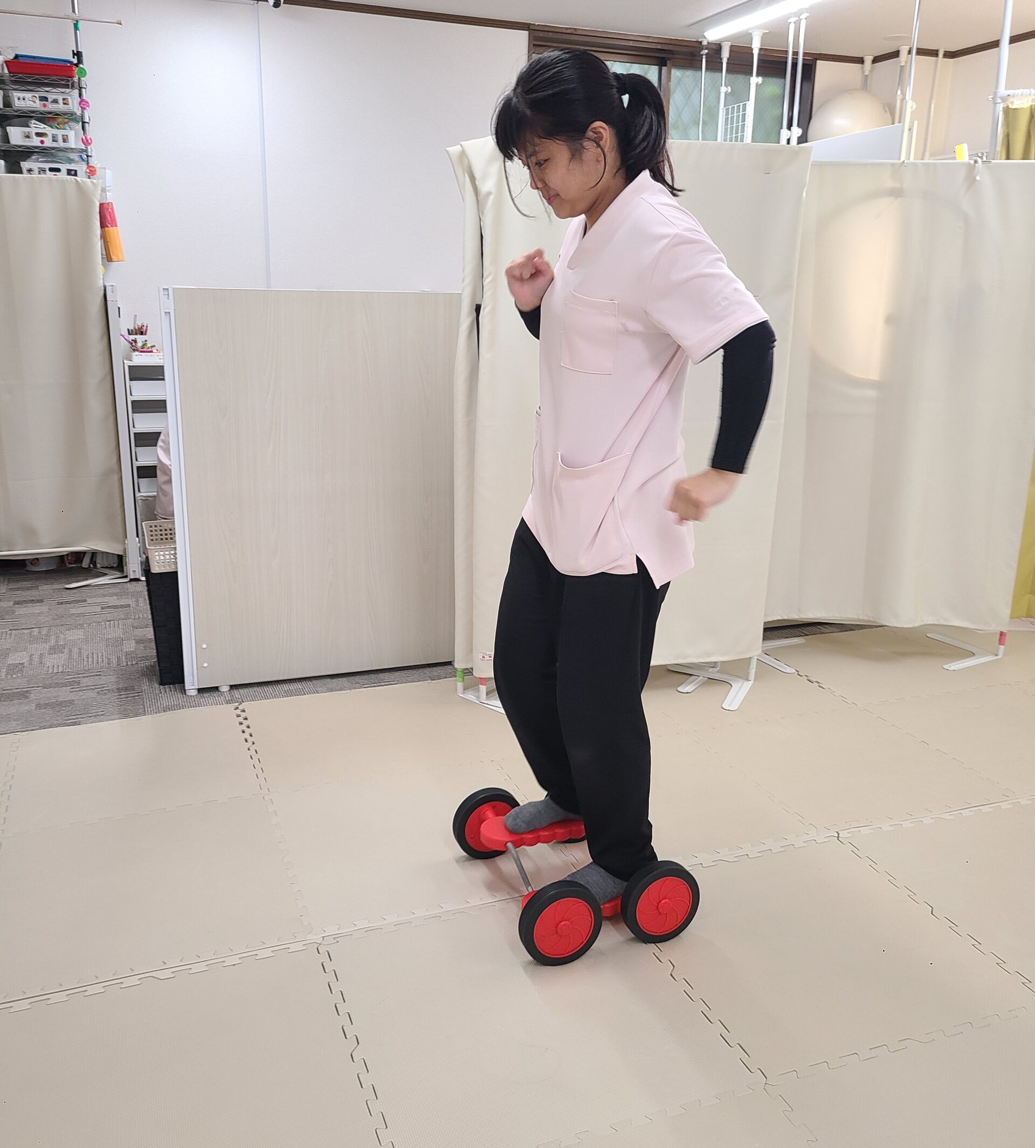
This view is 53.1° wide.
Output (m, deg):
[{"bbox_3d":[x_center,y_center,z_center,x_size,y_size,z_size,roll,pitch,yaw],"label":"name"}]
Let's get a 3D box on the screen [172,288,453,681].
[{"bbox_3d":[-0.576,-0.252,3.229,0.930,1.210,0.040,-5,16,-20],"label":"screen"}]

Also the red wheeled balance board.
[{"bbox_3d":[0.110,0.595,2.156,0.367,0.157,0.438,-5,16,-20],"label":"red wheeled balance board"}]

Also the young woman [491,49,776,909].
[{"bbox_3d":[0.149,-0.126,1.929,0.420,1.560,0.520,-12,20,-39],"label":"young woman"}]

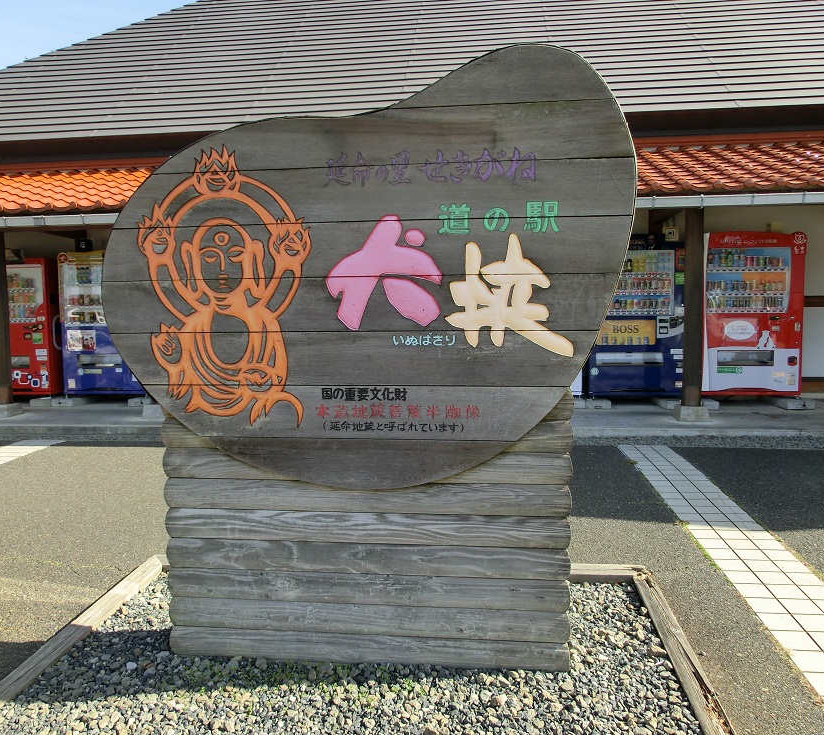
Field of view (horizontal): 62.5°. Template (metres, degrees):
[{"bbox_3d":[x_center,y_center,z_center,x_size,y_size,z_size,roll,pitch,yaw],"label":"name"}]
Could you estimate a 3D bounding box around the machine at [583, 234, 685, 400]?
[{"bbox_3d":[2.785,-0.637,8.611,1.141,1.966,0.740,0,4,7],"label":"machine"}]

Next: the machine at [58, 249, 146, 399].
[{"bbox_3d":[-4.071,-0.593,9.409,1.166,1.927,0.740,0,4,7],"label":"machine"}]

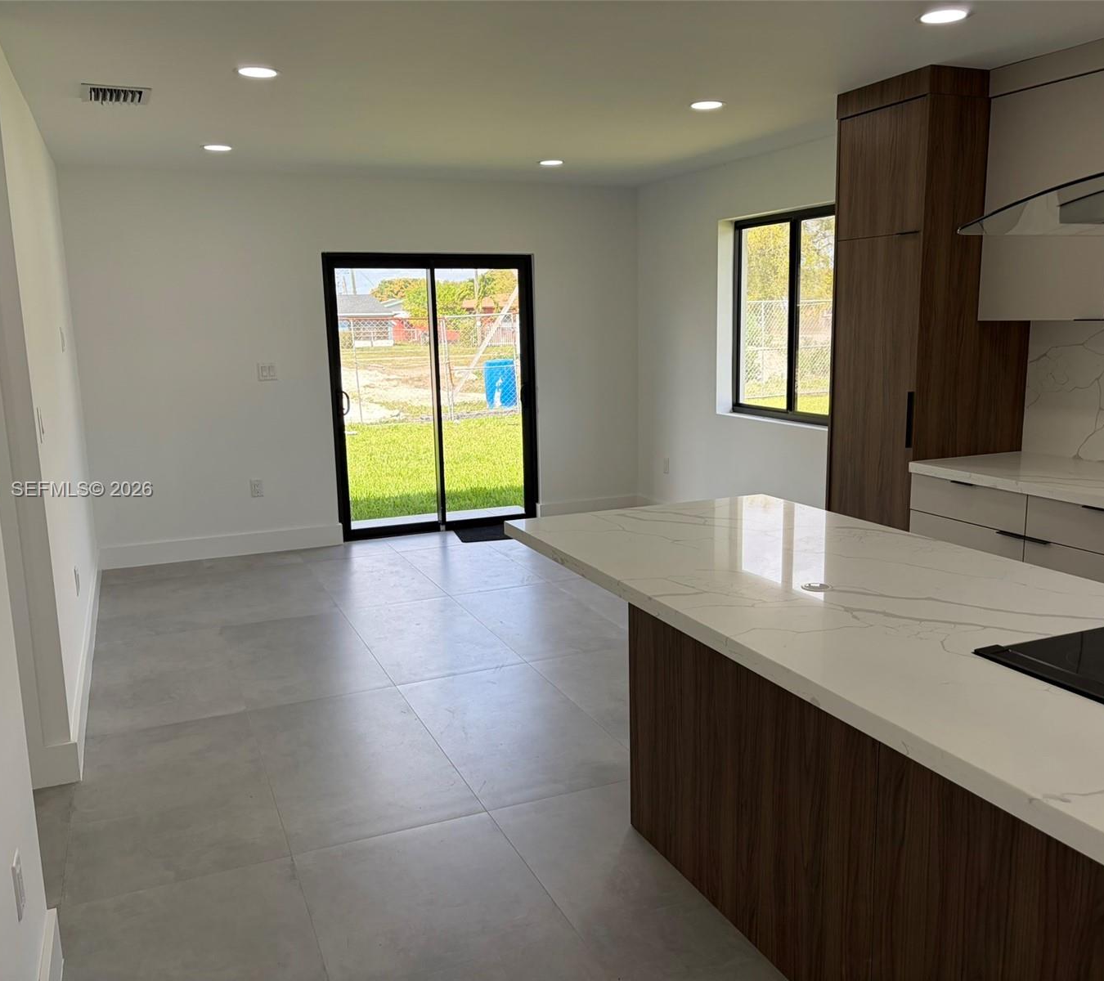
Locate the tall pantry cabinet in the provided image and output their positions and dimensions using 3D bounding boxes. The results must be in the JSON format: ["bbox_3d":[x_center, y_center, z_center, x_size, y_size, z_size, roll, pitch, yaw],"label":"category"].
[{"bbox_3d":[1.674,-0.499,4.415,0.625,2.487,0.570,-5,11,-22],"label":"tall pantry cabinet"}]

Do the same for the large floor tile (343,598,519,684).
[{"bbox_3d":[-0.622,0.721,4.857,0.604,0.010,1.187,-6,11,-22],"label":"large floor tile"}]

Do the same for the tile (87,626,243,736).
[{"bbox_3d":[-1.756,0.837,4.444,0.614,0.012,1.204,-5,11,-22],"label":"tile"}]

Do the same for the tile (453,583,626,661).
[{"bbox_3d":[-0.058,0.677,5.142,0.614,0.012,1.204,-5,11,-22],"label":"tile"}]

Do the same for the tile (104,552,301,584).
[{"bbox_3d":[-2.250,0.503,6.380,1.229,0.012,0.393,-5,11,-22],"label":"tile"}]

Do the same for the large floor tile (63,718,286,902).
[{"bbox_3d":[-1.274,1.015,3.318,0.604,0.010,1.187,-6,11,-22],"label":"large floor tile"}]

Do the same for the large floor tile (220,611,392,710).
[{"bbox_3d":[-1.181,0.775,4.626,0.604,0.010,1.187,-6,11,-22],"label":"large floor tile"}]

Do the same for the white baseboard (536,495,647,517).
[{"bbox_3d":[0.285,0.145,7.629,0.855,0.150,0.016,-5,11,-22],"label":"white baseboard"}]

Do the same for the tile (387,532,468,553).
[{"bbox_3d":[-0.848,0.364,6.992,0.614,0.012,0.461,-5,11,-22],"label":"tile"}]

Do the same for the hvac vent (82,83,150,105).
[{"bbox_3d":[-1.784,-1.615,4.028,0.262,0.020,0.345,-5,11,-22],"label":"hvac vent"}]

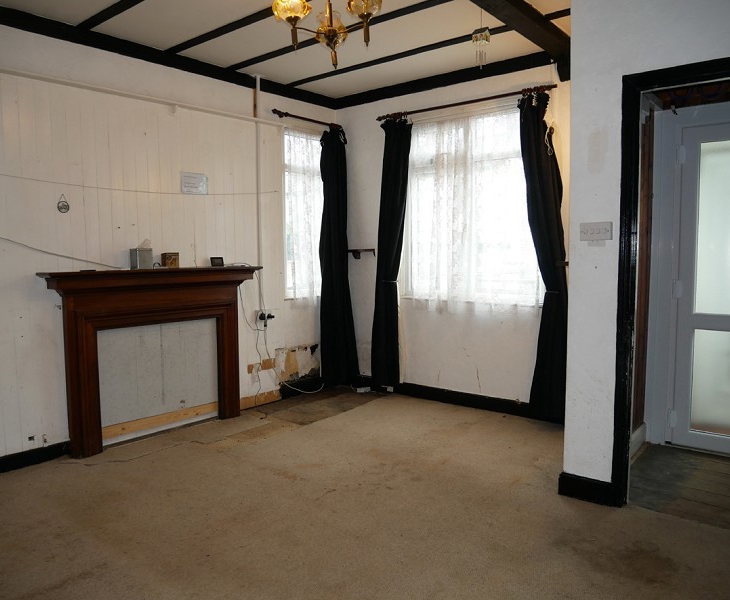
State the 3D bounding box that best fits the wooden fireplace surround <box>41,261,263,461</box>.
[{"bbox_3d":[-1.379,0.366,3.860,0.205,1.155,1.495,4,7,42],"label":"wooden fireplace surround"}]

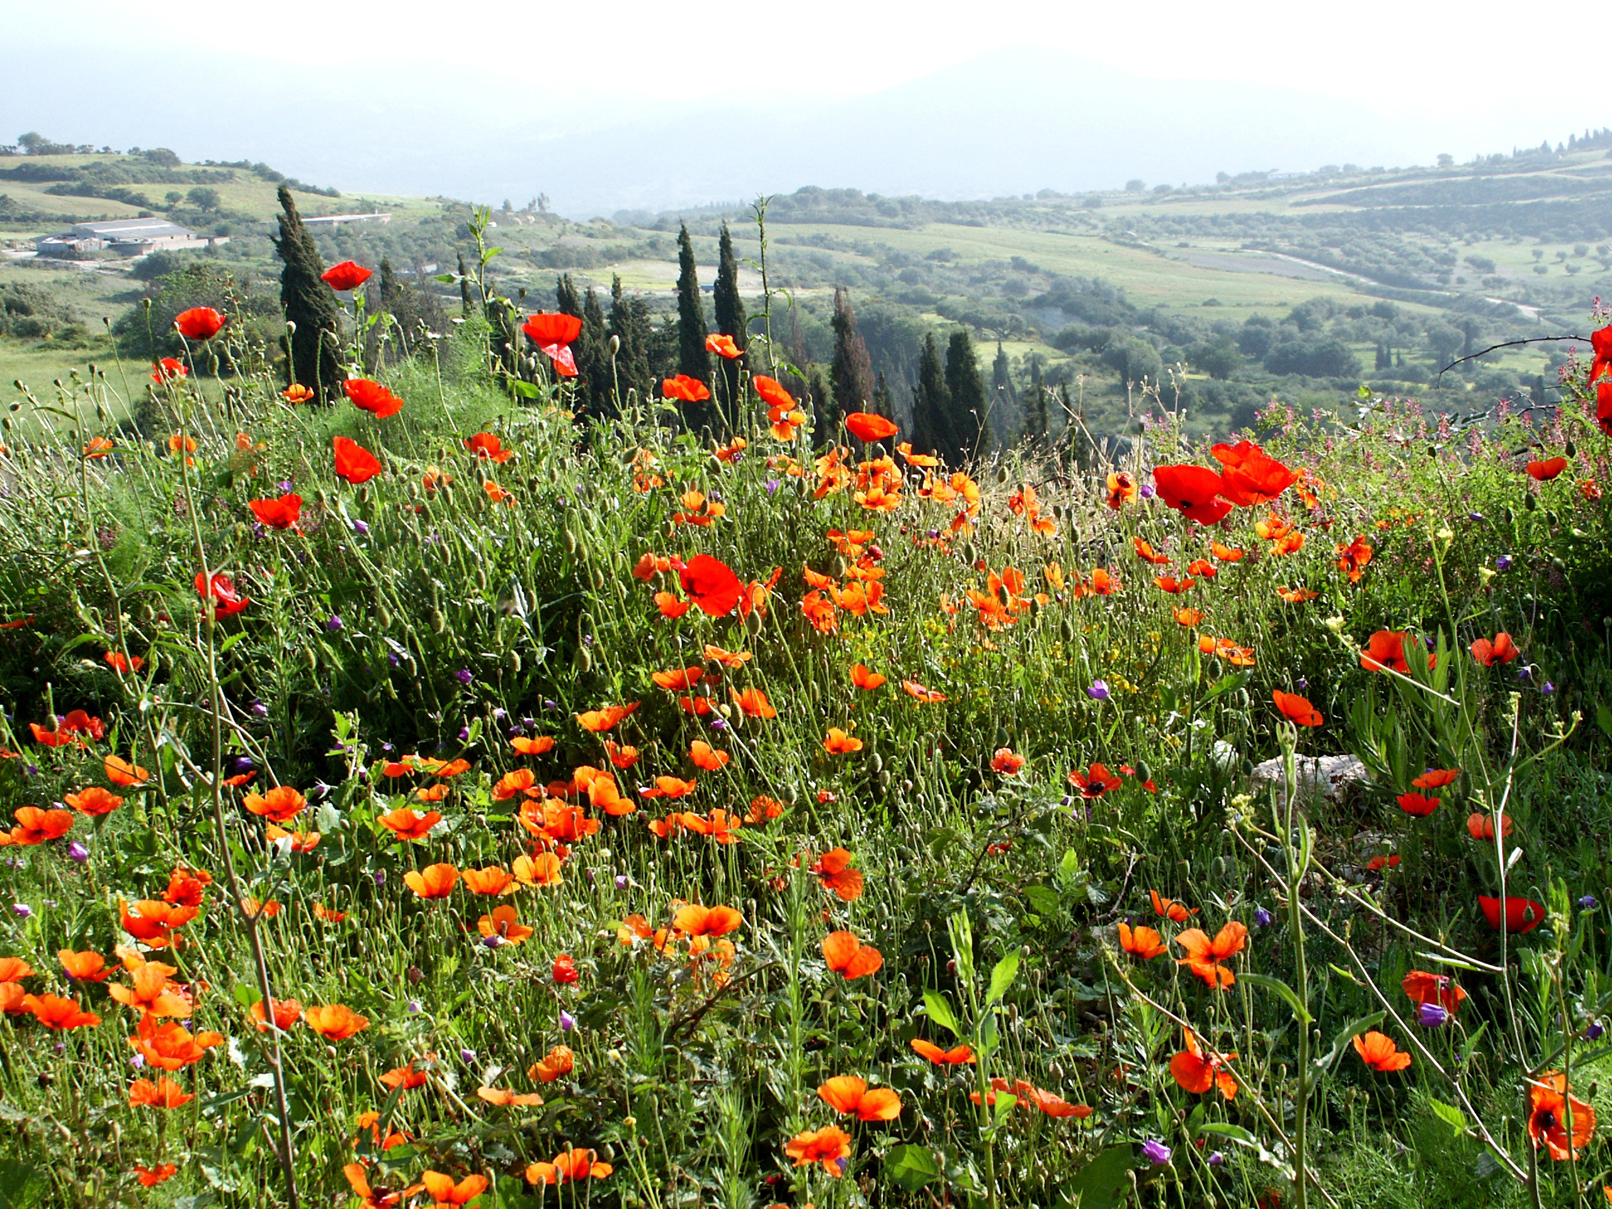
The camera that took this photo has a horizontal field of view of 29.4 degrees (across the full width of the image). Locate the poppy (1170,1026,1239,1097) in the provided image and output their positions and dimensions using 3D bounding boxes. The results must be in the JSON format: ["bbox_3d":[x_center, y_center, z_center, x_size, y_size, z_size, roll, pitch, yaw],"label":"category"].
[{"bbox_3d":[0.356,0.408,2.750,0.062,0.042,0.062,14,37,0],"label":"poppy"}]

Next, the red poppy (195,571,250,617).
[{"bbox_3d":[-0.712,-0.012,3.750,0.067,0.045,0.063,16,21,0],"label":"red poppy"}]

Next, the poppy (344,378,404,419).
[{"bbox_3d":[-0.549,-0.261,3.900,0.077,0.037,0.072,18,8,-3],"label":"poppy"}]

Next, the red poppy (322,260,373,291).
[{"bbox_3d":[-0.656,-0.471,4.400,0.072,0.036,0.066,0,8,0],"label":"red poppy"}]

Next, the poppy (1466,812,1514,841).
[{"bbox_3d":[0.722,0.234,3.250,0.049,0.027,0.046,0,8,0],"label":"poppy"}]

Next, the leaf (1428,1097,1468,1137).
[{"bbox_3d":[0.522,0.416,2.500,0.042,0.019,0.014,42,-12,6],"label":"leaf"}]

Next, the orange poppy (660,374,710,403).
[{"bbox_3d":[-0.158,-0.285,4.050,0.065,0.036,0.062,0,8,0],"label":"orange poppy"}]

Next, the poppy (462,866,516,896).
[{"bbox_3d":[-0.346,0.301,3.350,0.057,0.026,0.053,0,9,0],"label":"poppy"}]

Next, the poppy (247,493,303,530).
[{"bbox_3d":[-0.716,-0.125,4.150,0.070,0.040,0.063,-3,8,0],"label":"poppy"}]

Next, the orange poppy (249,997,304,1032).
[{"bbox_3d":[-0.482,0.373,2.800,0.048,0.027,0.046,0,8,0],"label":"orange poppy"}]

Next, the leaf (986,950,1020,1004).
[{"bbox_3d":[0.158,0.298,2.450,0.019,0.050,0.013,30,7,-4],"label":"leaf"}]

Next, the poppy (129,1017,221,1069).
[{"bbox_3d":[-0.553,0.387,2.700,0.076,0.034,0.068,0,8,0],"label":"poppy"}]

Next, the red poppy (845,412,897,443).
[{"bbox_3d":[0.086,-0.234,4.050,0.069,0.035,0.066,5,6,0],"label":"red poppy"}]

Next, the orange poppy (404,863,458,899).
[{"bbox_3d":[-0.391,0.288,3.200,0.056,0.034,0.053,-3,8,0],"label":"orange poppy"}]

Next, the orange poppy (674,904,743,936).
[{"bbox_3d":[-0.094,0.303,2.950,0.066,0.027,0.062,0,7,0],"label":"orange poppy"}]

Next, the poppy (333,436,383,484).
[{"bbox_3d":[-0.605,-0.195,4.150,0.066,0.052,0.064,24,12,-3],"label":"poppy"}]

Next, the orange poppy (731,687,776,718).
[{"bbox_3d":[-0.067,0.126,3.950,0.056,0.034,0.053,8,13,0],"label":"orange poppy"}]

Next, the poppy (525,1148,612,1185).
[{"bbox_3d":[-0.189,0.448,2.450,0.070,0.025,0.055,0,11,0],"label":"poppy"}]

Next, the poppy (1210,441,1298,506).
[{"bbox_3d":[0.466,-0.136,3.200,0.090,0.062,0.083,0,8,0],"label":"poppy"}]

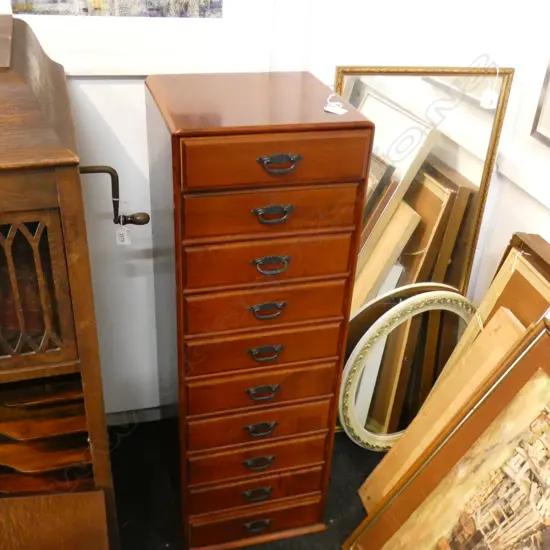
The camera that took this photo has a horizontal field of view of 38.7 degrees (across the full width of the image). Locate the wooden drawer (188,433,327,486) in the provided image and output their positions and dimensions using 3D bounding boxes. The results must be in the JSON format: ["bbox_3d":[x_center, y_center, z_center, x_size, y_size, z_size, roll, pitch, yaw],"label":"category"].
[{"bbox_3d":[-0.071,0.389,2.034,0.351,0.093,0.280,-6,33,-15],"label":"wooden drawer"}]

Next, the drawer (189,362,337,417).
[{"bbox_3d":[-0.060,0.197,1.915,0.351,0.098,0.280,-6,33,-15],"label":"drawer"}]

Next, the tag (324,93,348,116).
[{"bbox_3d":[0.132,-0.375,1.709,0.055,0.018,0.095,-6,31,-15],"label":"tag"}]

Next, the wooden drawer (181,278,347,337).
[{"bbox_3d":[-0.049,0.003,1.794,0.351,0.101,0.280,-6,33,-15],"label":"wooden drawer"}]

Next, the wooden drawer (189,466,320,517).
[{"bbox_3d":[-0.085,0.489,2.175,0.370,0.103,0.330,-6,31,-15],"label":"wooden drawer"}]

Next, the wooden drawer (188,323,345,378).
[{"bbox_3d":[-0.055,0.100,1.855,0.351,0.096,0.280,-6,33,-15],"label":"wooden drawer"}]

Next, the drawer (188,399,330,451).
[{"bbox_3d":[-0.076,0.291,2.063,0.370,0.103,0.330,-6,31,-15],"label":"drawer"}]

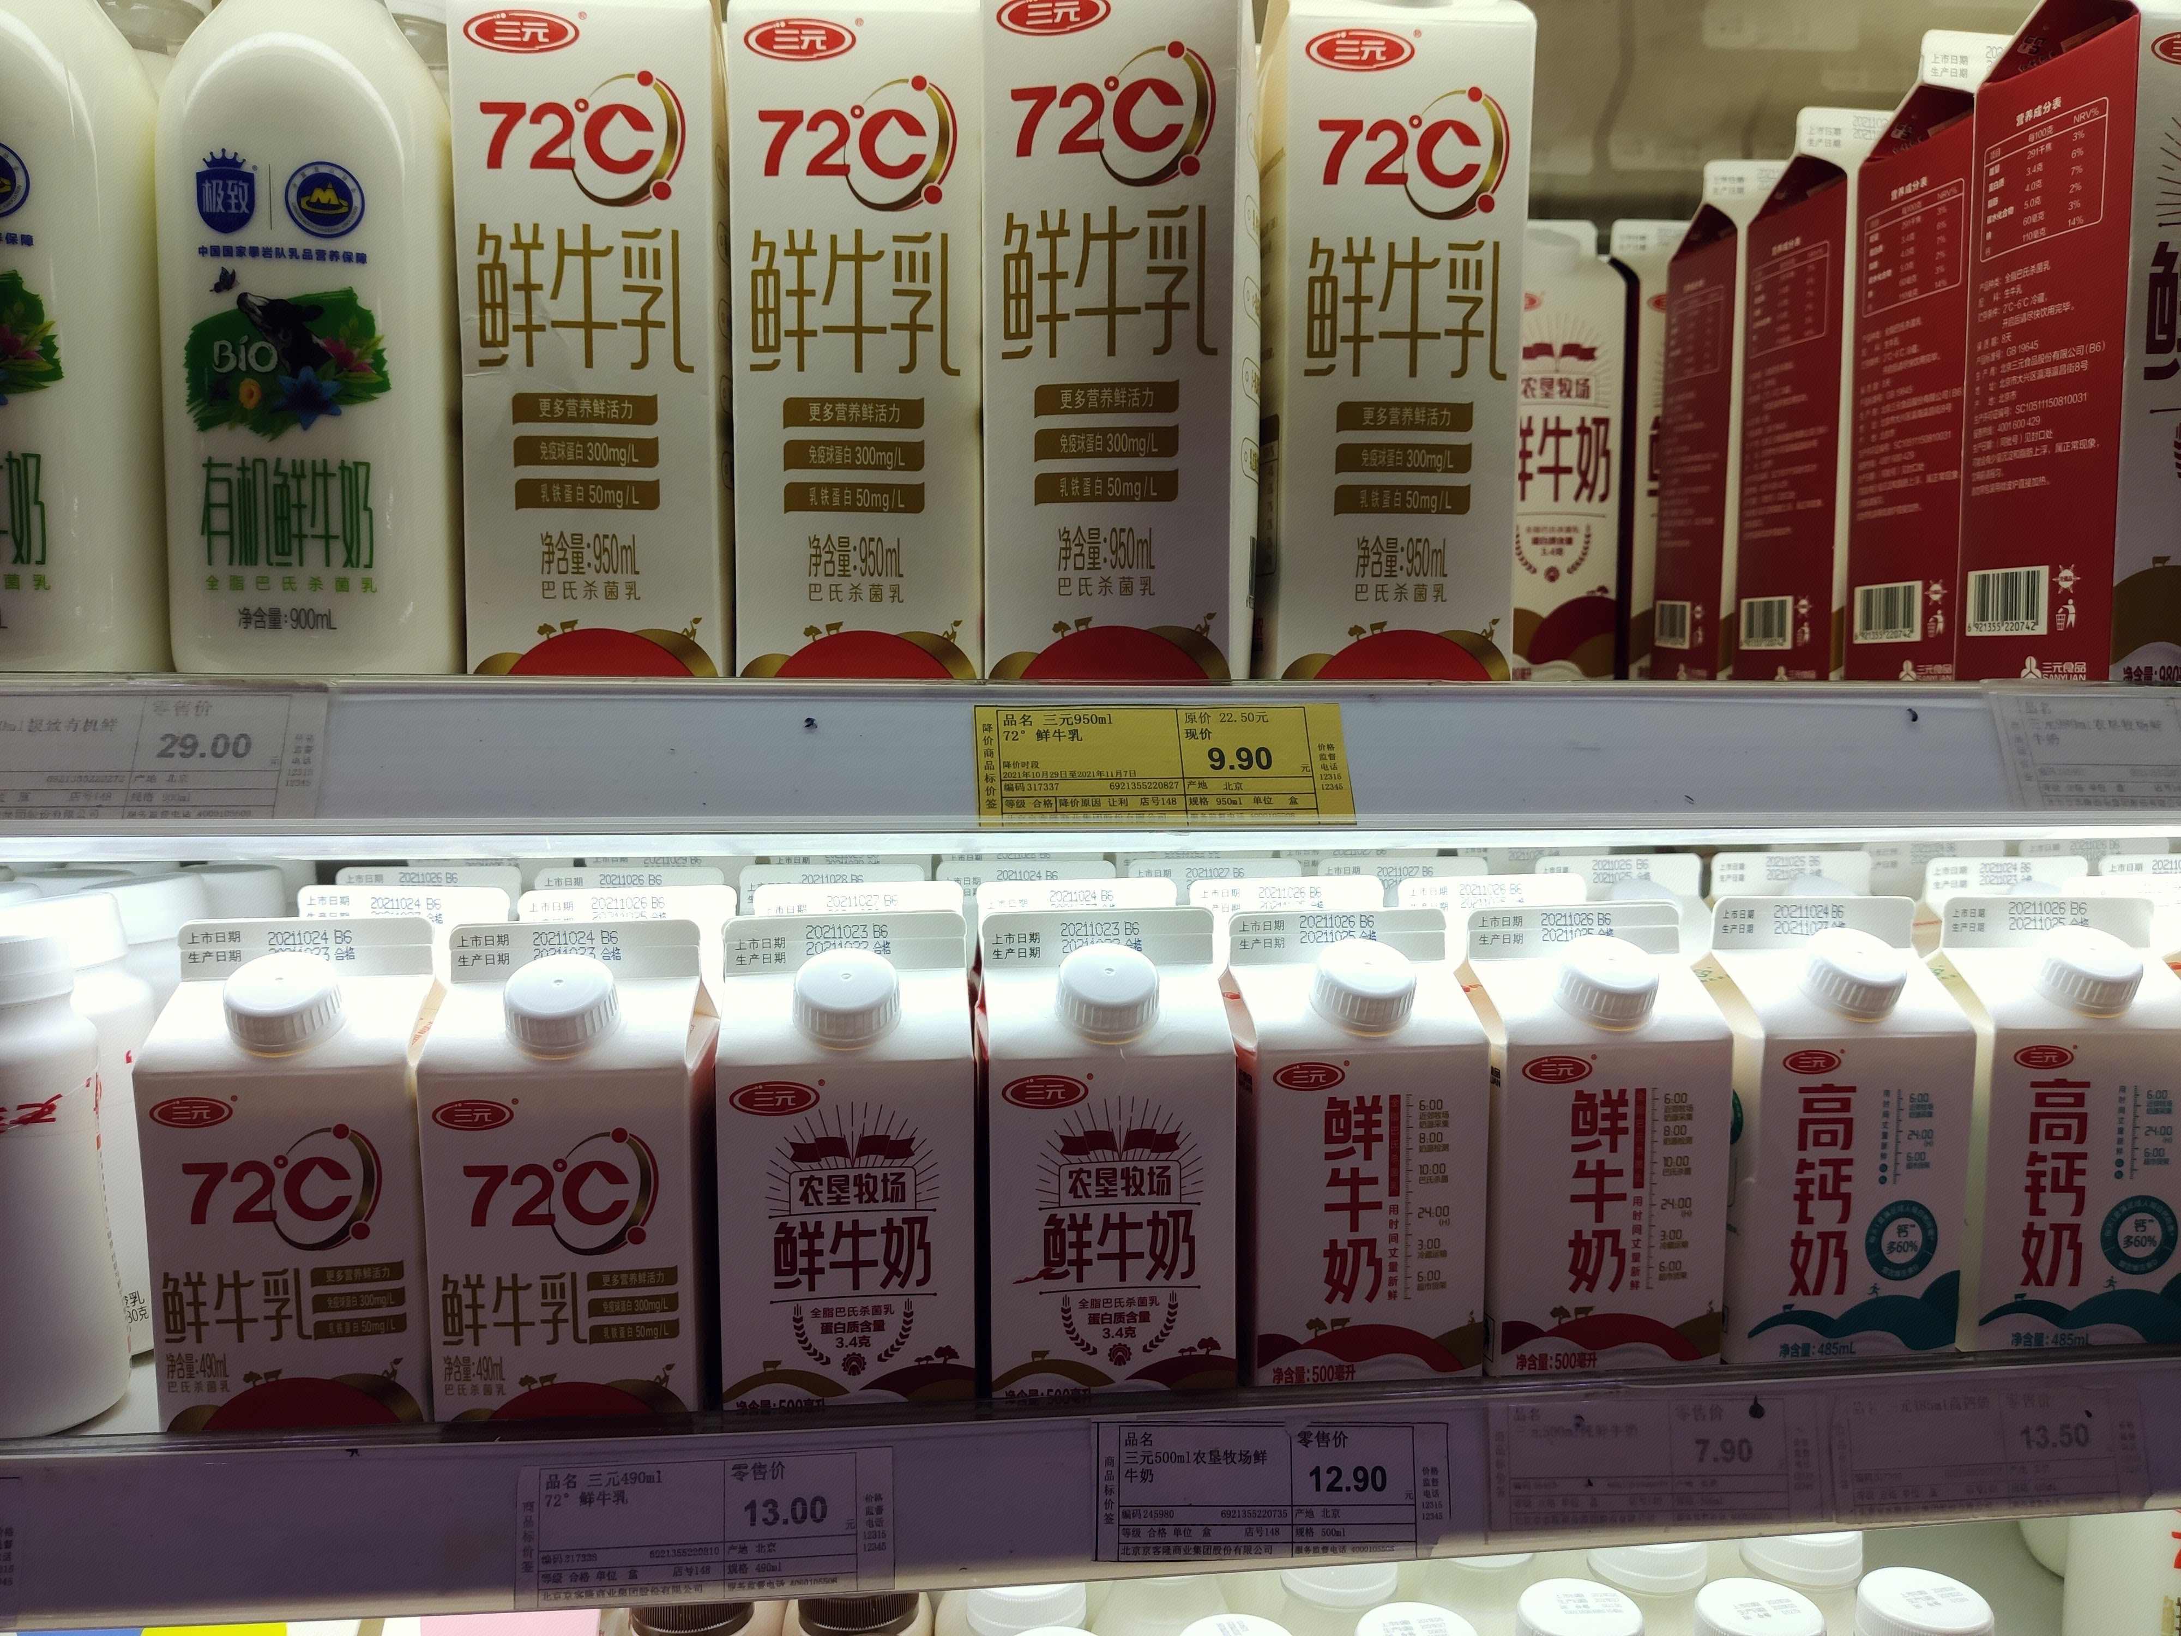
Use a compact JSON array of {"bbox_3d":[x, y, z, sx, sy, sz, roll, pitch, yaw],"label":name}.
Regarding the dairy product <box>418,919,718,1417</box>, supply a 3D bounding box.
[{"bbox_3d":[-0.149,0.098,0.481,0.071,0.138,0.071,-1,6,-7],"label":"dairy product"}]

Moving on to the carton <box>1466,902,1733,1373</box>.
[{"bbox_3d":[0.153,0.095,0.522,0.071,0.138,0.071,-1,6,-8],"label":"carton"}]

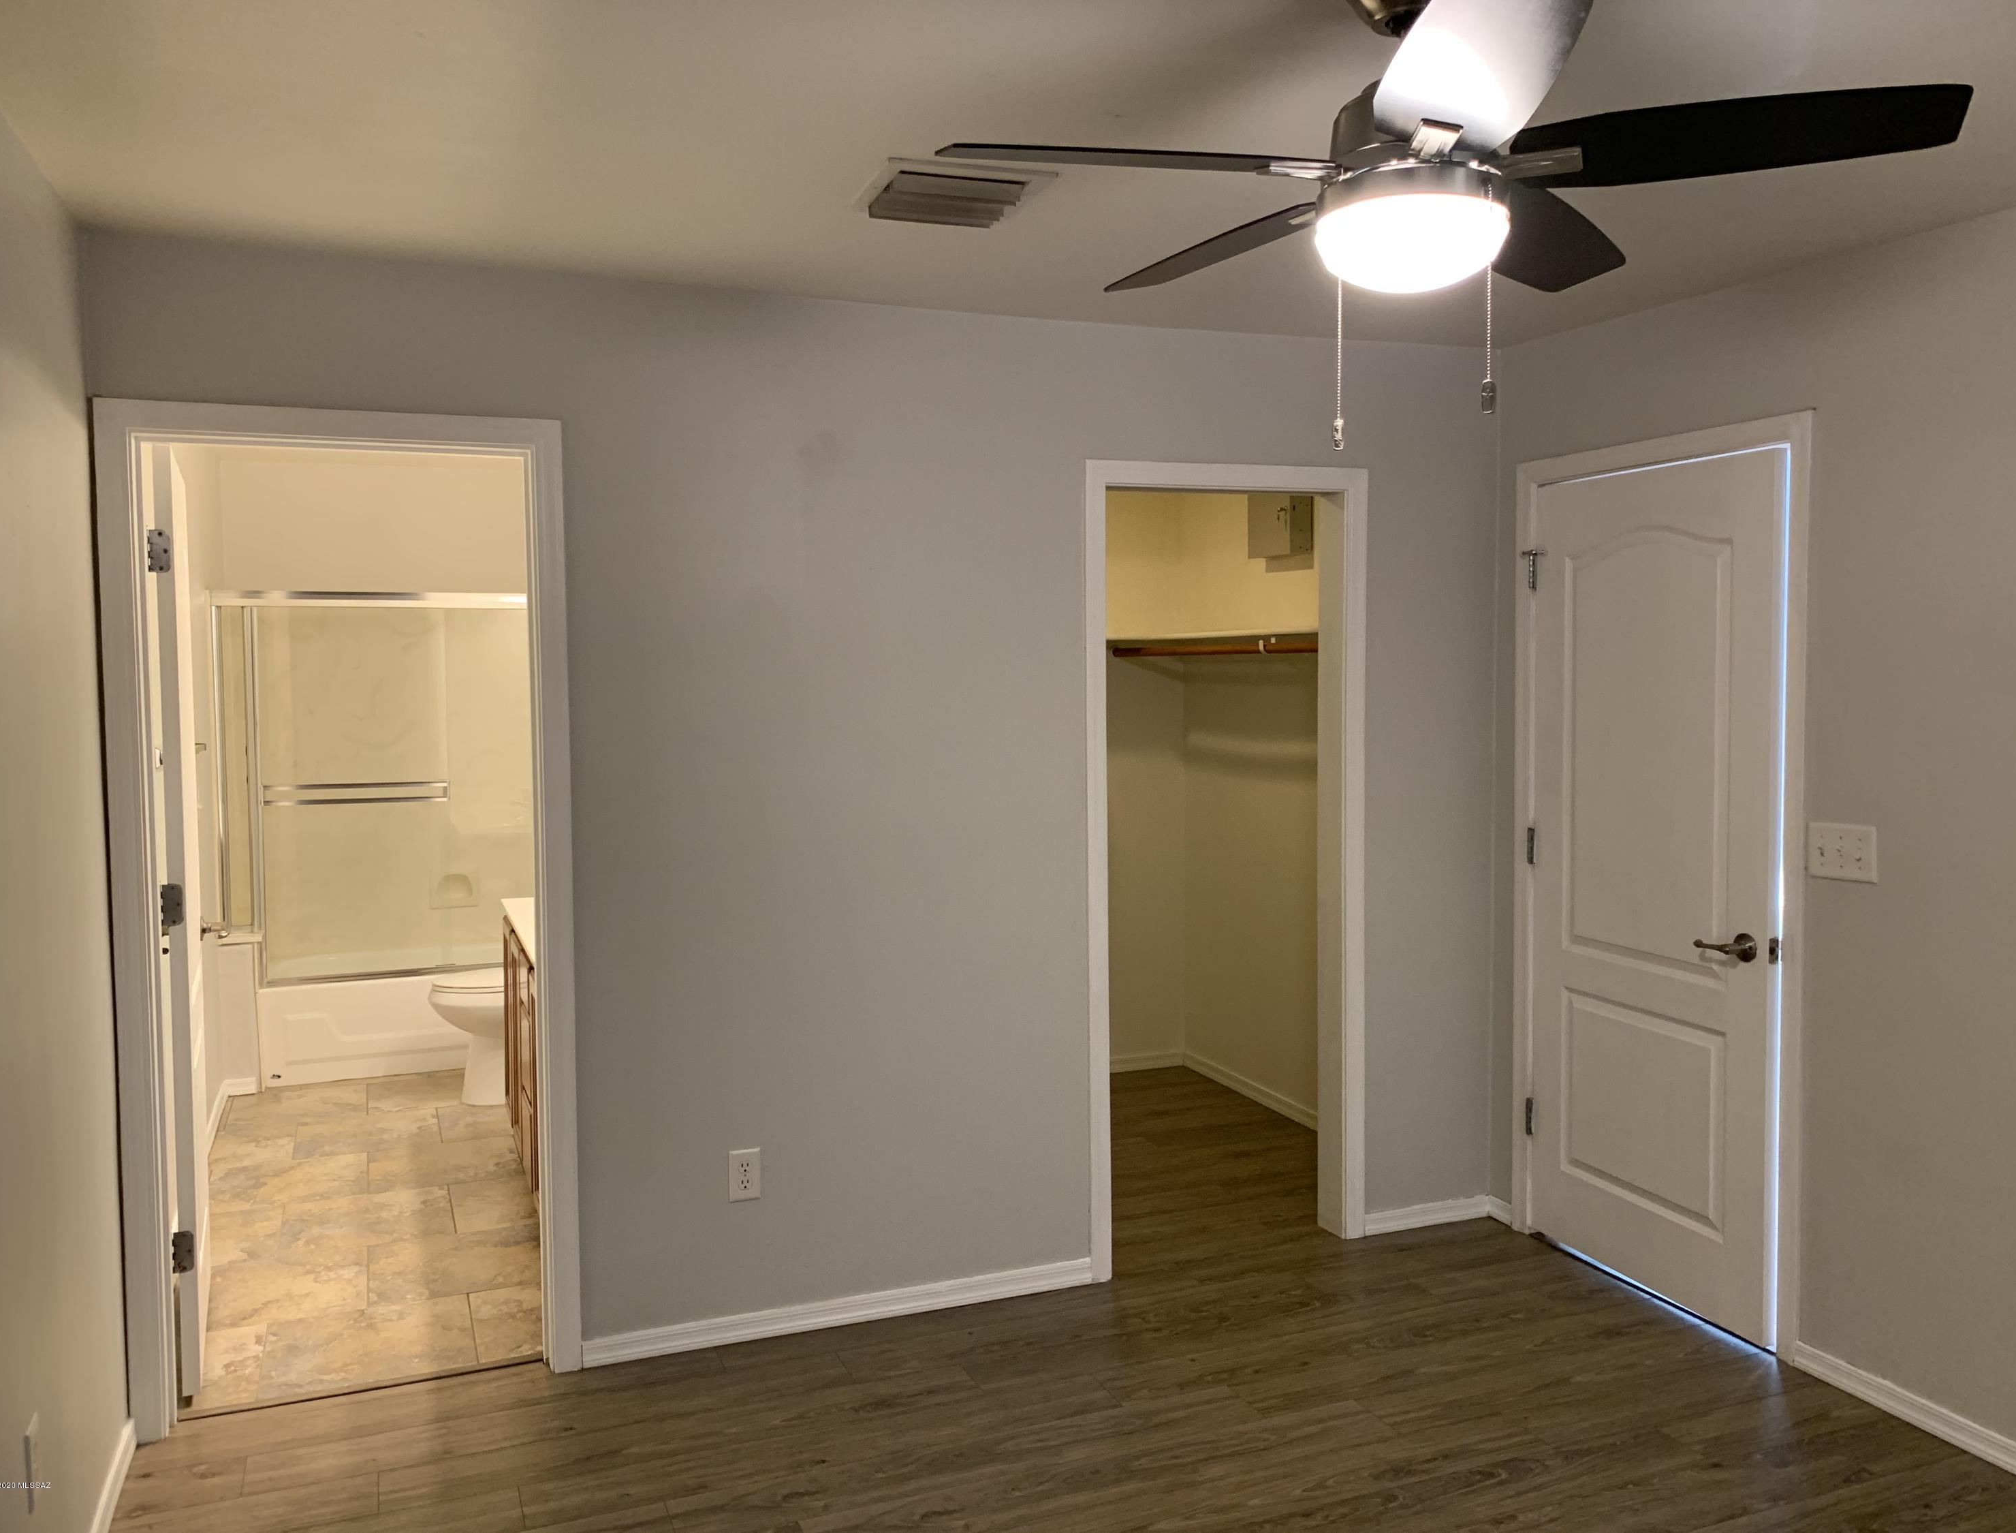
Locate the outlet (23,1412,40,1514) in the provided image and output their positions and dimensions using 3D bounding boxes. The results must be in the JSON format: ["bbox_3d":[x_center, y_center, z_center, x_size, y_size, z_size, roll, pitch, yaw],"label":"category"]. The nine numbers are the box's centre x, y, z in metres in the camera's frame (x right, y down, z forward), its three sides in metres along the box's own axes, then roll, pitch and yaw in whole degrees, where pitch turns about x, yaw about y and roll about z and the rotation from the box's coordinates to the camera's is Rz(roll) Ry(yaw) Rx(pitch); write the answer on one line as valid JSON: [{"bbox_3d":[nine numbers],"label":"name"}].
[{"bbox_3d":[-1.479,1.057,2.325,0.008,0.123,0.077,-2,3,-22],"label":"outlet"}]

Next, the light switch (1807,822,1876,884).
[{"bbox_3d":[1.763,0.183,3.252,0.012,0.117,0.163,-2,3,-21],"label":"light switch"}]

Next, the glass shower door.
[{"bbox_3d":[-2.232,0.095,6.079,1.360,1.444,0.050,-2,3,-22],"label":"glass shower door"}]

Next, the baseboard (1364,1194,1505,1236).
[{"bbox_3d":[1.187,1.268,4.329,0.438,0.059,0.016,-2,3,-22],"label":"baseboard"}]

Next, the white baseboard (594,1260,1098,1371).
[{"bbox_3d":[-0.374,1.315,3.701,1.264,0.059,0.014,-2,3,-22],"label":"white baseboard"}]

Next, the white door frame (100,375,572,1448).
[{"bbox_3d":[-1.401,0.317,3.300,0.885,2.110,0.140,-2,3,-22],"label":"white door frame"}]

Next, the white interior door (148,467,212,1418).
[{"bbox_3d":[-1.924,0.326,3.584,0.035,2.025,0.760,-2,4,-26],"label":"white interior door"}]

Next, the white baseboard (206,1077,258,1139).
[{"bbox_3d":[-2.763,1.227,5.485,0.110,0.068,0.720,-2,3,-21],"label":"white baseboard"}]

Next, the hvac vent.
[{"bbox_3d":[-0.104,-1.040,2.826,0.305,0.035,0.295,-2,3,-17],"label":"hvac vent"}]

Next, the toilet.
[{"bbox_3d":[-1.824,0.855,5.855,0.710,0.750,0.450,-2,3,-21],"label":"toilet"}]

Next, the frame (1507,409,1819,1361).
[{"bbox_3d":[1.603,0.259,3.795,0.120,2.094,0.936,-2,3,-21],"label":"frame"}]

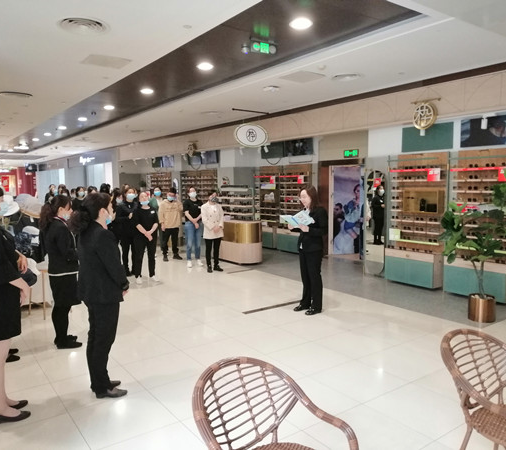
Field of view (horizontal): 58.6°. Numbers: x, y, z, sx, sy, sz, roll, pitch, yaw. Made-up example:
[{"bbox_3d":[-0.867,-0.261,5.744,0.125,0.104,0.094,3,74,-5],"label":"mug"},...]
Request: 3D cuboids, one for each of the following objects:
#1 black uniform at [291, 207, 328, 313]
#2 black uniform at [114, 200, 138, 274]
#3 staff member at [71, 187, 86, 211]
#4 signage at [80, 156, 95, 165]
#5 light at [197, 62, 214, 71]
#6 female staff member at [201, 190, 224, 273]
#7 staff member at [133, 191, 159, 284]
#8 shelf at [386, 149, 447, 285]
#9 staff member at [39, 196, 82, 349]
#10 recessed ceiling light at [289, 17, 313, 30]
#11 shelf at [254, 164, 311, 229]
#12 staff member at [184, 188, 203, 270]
[{"bbox_3d":[0.704,0.420,5.698,0.420,1.330,0.450,-5,7,-35],"label":"black uniform"},{"bbox_3d":[-2.297,0.223,8.264,0.450,1.310,0.290,-3,6,-23],"label":"black uniform"},{"bbox_3d":[-3.542,0.014,9.349,0.440,1.600,0.300,-5,7,-35],"label":"staff member"},{"bbox_3d":[-7.671,-2.981,20.878,0.080,0.370,2.300,-5,7,-35],"label":"signage"},{"bbox_3d":[-0.652,-2.196,6.186,0.200,0.060,0.200,-5,7,-35],"label":"light"},{"bbox_3d":[-0.763,0.107,8.666,0.450,1.519,0.290,-2,6,-16],"label":"female staff member"},{"bbox_3d":[-1.870,0.185,7.848,0.450,1.551,0.290,-3,6,-21],"label":"staff member"},{"bbox_3d":[2.508,-0.081,6.926,0.340,2.030,0.860,-5,7,-35],"label":"shelf"},{"bbox_3d":[-1.962,0.466,4.627,0.400,1.540,0.430,-5,7,-35],"label":"staff member"},{"bbox_3d":[0.490,-2.056,4.552,0.200,0.060,0.200,-5,7,-35],"label":"recessed ceiling light"},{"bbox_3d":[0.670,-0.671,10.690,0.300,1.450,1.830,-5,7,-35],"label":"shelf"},{"bbox_3d":[-1.205,0.036,9.091,0.440,1.592,0.300,-2,6,-14],"label":"staff member"}]

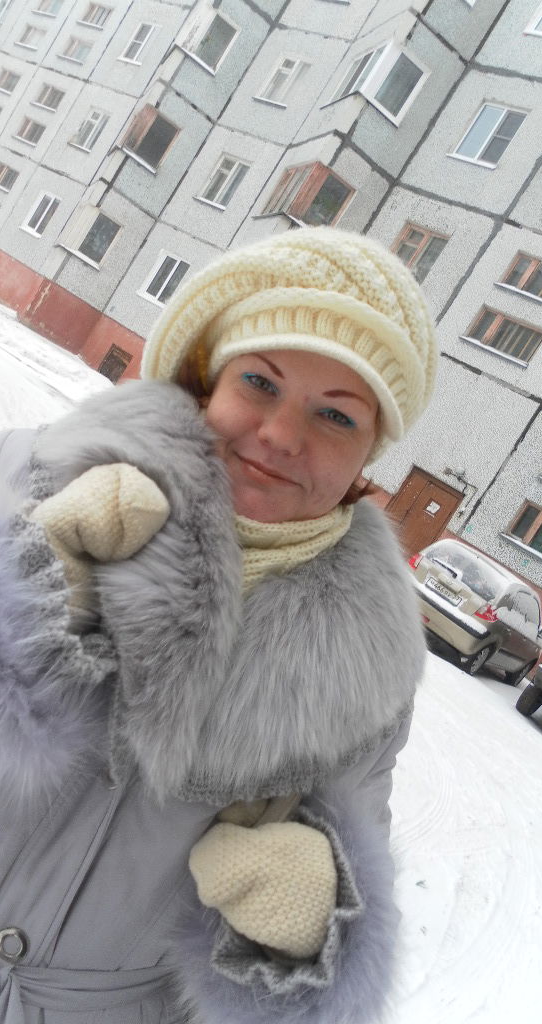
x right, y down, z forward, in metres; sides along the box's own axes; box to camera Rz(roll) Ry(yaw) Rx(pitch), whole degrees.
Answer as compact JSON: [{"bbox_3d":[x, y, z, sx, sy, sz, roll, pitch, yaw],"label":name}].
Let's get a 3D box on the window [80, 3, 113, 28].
[{"bbox_3d":[-5.433,-15.439,25.794,1.361,0.637,0.180,36,7,36],"label":"window"}]

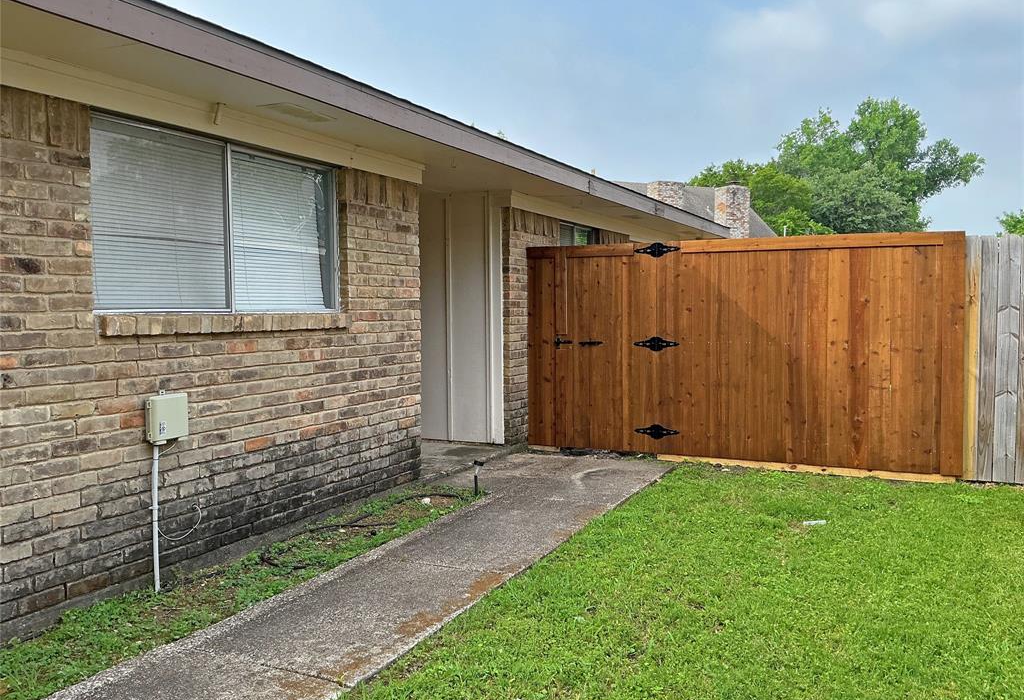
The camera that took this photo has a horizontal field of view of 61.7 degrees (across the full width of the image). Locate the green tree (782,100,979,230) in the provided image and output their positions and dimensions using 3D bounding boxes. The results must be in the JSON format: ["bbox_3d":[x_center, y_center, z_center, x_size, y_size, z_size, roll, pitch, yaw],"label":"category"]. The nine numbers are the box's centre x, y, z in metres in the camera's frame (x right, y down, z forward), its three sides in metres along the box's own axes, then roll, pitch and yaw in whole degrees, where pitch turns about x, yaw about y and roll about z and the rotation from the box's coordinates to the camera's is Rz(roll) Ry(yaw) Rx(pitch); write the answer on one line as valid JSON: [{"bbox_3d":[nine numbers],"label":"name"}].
[{"bbox_3d":[12.938,-4.386,30.190,7.249,8.618,7.249,1,3,27],"label":"green tree"}]

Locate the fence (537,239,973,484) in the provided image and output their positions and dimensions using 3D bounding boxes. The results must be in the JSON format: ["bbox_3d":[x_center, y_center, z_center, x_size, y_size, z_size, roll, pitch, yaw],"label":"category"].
[{"bbox_3d":[1.769,0.007,7.191,3.580,1.808,0.100,1,3,27],"label":"fence"}]

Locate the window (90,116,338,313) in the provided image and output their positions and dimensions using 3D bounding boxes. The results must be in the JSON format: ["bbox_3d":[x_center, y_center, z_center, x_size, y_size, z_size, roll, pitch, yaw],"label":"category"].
[{"bbox_3d":[-1.550,-0.667,4.752,0.080,0.915,1.787,1,3,27],"label":"window"}]

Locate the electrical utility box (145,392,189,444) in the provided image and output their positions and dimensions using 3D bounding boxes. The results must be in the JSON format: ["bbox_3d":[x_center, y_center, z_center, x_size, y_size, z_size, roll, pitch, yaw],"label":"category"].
[{"bbox_3d":[-1.688,0.332,4.204,0.070,0.216,0.199,1,3,27],"label":"electrical utility box"}]

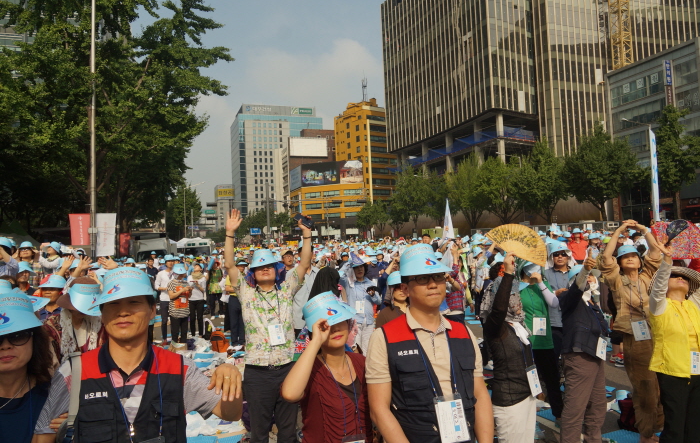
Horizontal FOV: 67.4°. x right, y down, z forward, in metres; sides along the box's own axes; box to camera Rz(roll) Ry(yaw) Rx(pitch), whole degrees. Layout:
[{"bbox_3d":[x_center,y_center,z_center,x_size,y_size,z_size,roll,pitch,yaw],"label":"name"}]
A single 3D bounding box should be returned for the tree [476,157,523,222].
[{"bbox_3d":[19.473,-2.377,69.217,6.500,12.100,6.500,-1,-3,-21],"label":"tree"}]

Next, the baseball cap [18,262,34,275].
[{"bbox_3d":[-4.318,0.627,7.000,0.270,0.160,0.220,-1,-3,34],"label":"baseball cap"}]

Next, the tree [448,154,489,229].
[{"bbox_3d":[12.324,-1.714,55.000,4.500,10.500,4.500,-3,-2,0],"label":"tree"}]

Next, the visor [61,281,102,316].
[{"bbox_3d":[-1.387,0.412,2.750,0.185,0.145,0.190,7,2,25],"label":"visor"}]

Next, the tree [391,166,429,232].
[{"bbox_3d":[7.845,-1.456,68.000,4.900,11.500,4.900,-3,-2,0],"label":"tree"}]

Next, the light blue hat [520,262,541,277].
[{"bbox_3d":[1.635,0.430,4.750,0.180,0.125,0.200,-2,9,-18],"label":"light blue hat"}]

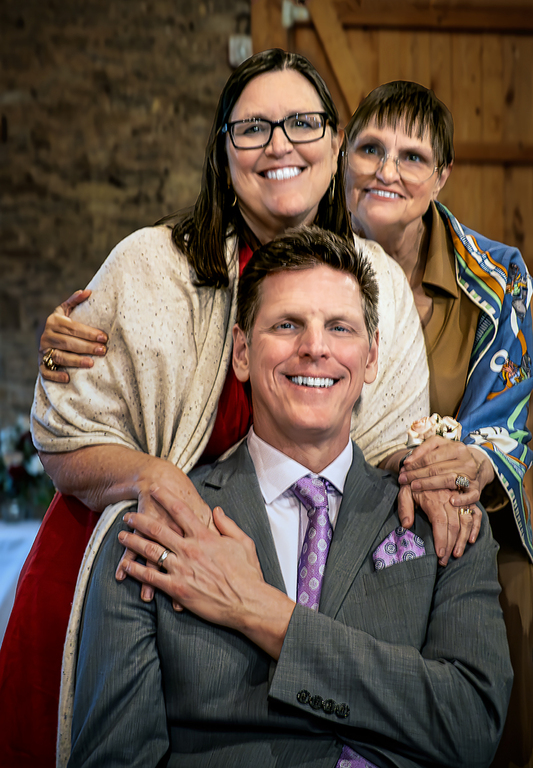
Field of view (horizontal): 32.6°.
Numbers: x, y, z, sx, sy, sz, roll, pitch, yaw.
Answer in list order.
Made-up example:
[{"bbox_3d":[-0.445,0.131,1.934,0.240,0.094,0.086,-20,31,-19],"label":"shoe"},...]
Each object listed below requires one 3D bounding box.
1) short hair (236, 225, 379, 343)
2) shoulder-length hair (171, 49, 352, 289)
[{"bbox_3d":[0.053,-0.113,1.180,0.180,0.175,0.210,3,-5,-3],"label":"short hair"},{"bbox_3d":[-0.008,-0.312,1.330,0.265,0.350,0.235,-4,1,2],"label":"shoulder-length hair"}]

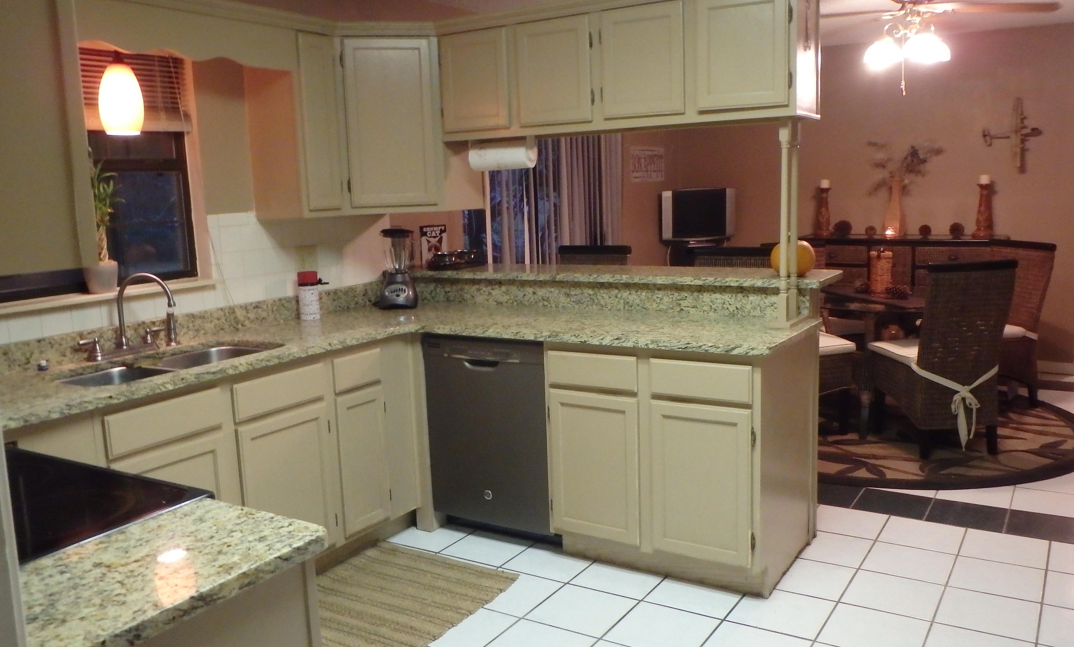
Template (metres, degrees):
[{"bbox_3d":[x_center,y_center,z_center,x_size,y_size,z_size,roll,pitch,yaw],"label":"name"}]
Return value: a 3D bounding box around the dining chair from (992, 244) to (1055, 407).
[{"bbox_3d":[2.917,0.003,5.679,0.640,1.040,0.500,-4,8,-15],"label":"dining chair"}]

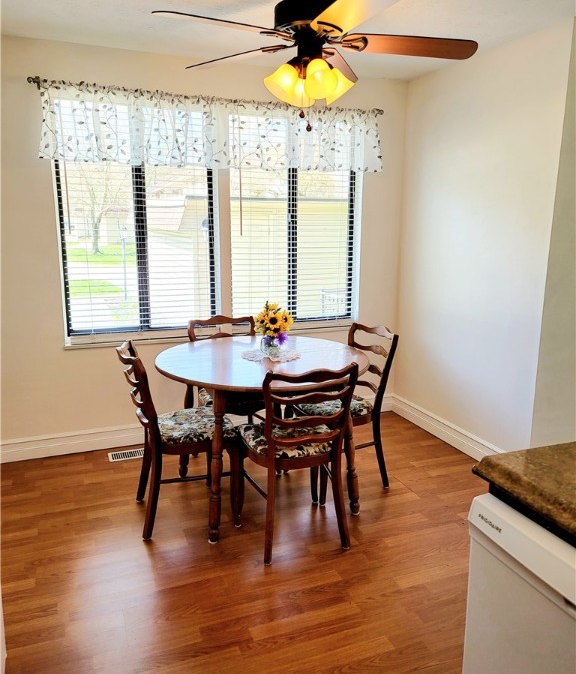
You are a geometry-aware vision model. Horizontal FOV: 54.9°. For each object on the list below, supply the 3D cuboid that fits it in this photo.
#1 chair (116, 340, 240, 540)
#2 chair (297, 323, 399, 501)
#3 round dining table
[{"bbox_3d":[-0.535,0.461,2.683,0.515,0.859,0.474,-4,13,-19],"label":"chair"},{"bbox_3d":[0.295,0.388,3.039,0.505,0.859,0.474,-6,14,-28],"label":"chair"},{"bbox_3d":[-0.133,0.471,2.890,1.065,0.755,1.065,0,12,0],"label":"round dining table"}]

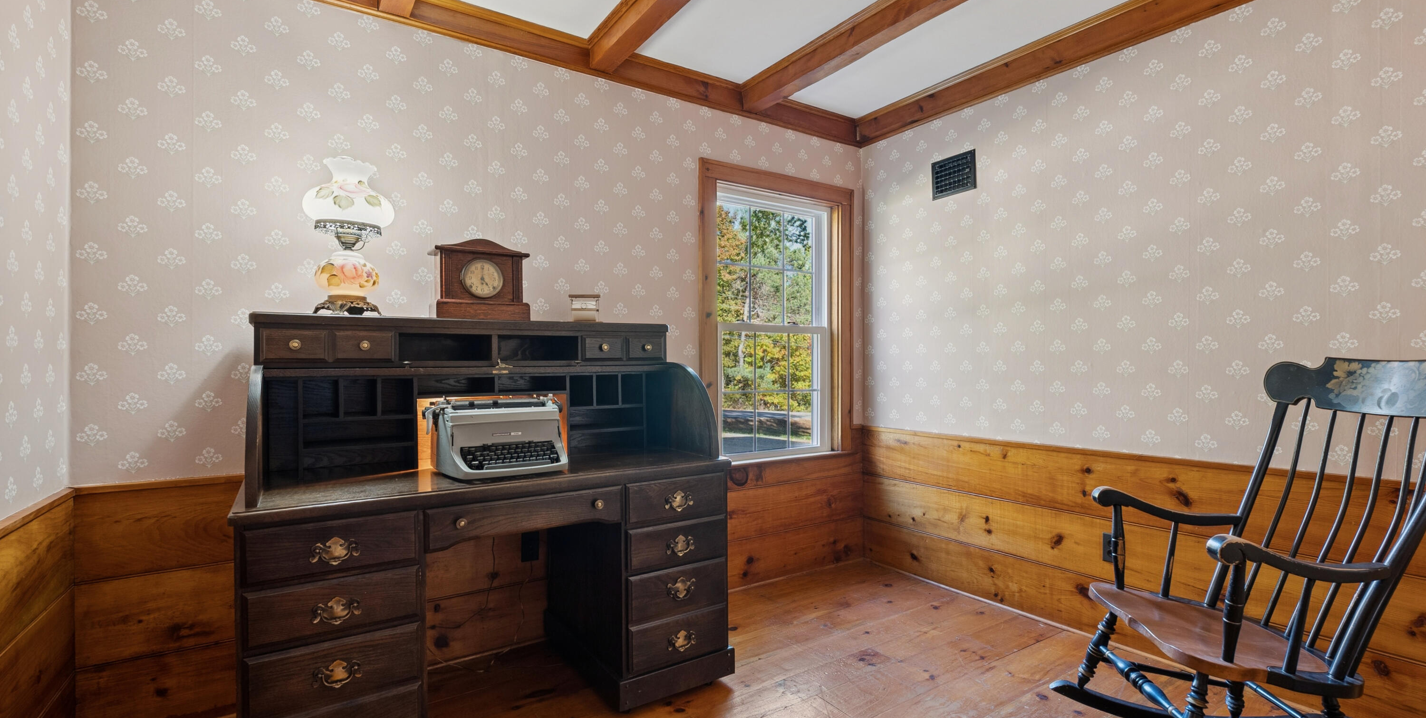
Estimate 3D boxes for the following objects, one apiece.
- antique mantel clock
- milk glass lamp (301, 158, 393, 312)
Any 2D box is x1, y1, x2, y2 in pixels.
[{"bbox_3d":[-0.825,-0.270,2.246,0.314,0.284,0.139,0,0,-34],"label":"antique mantel clock"},{"bbox_3d":[-1.160,-0.373,2.027,0.256,0.488,0.256,0,0,-34],"label":"milk glass lamp"}]

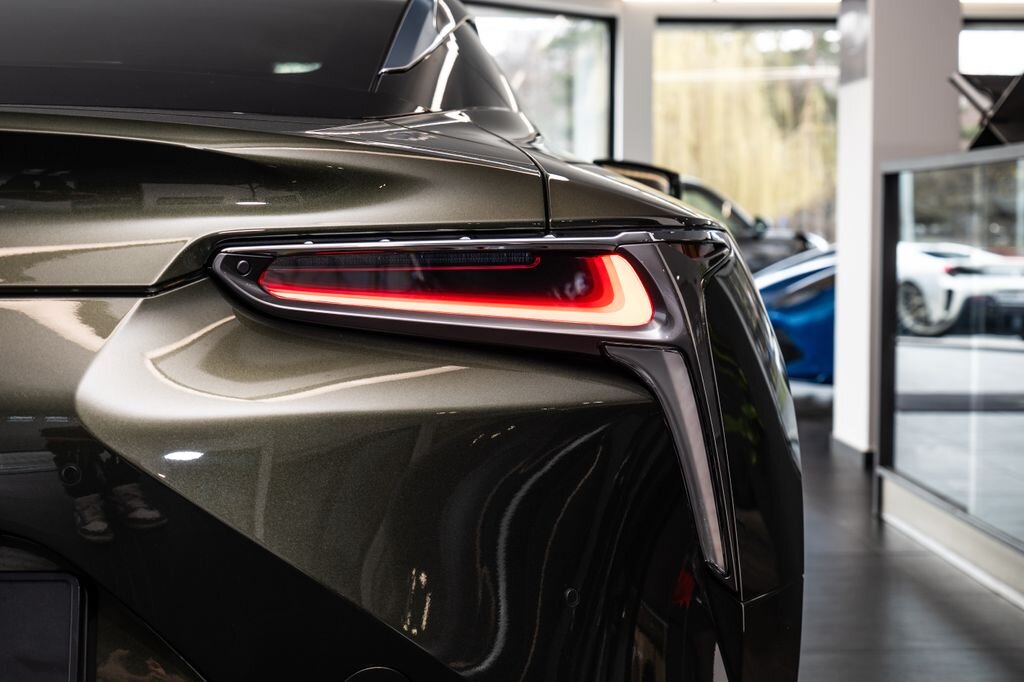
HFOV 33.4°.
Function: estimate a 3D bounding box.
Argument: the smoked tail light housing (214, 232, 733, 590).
[{"bbox_3d":[-0.014,0.071,1.546,0.495,0.335,0.210,-1,3,-10],"label":"smoked tail light housing"}]

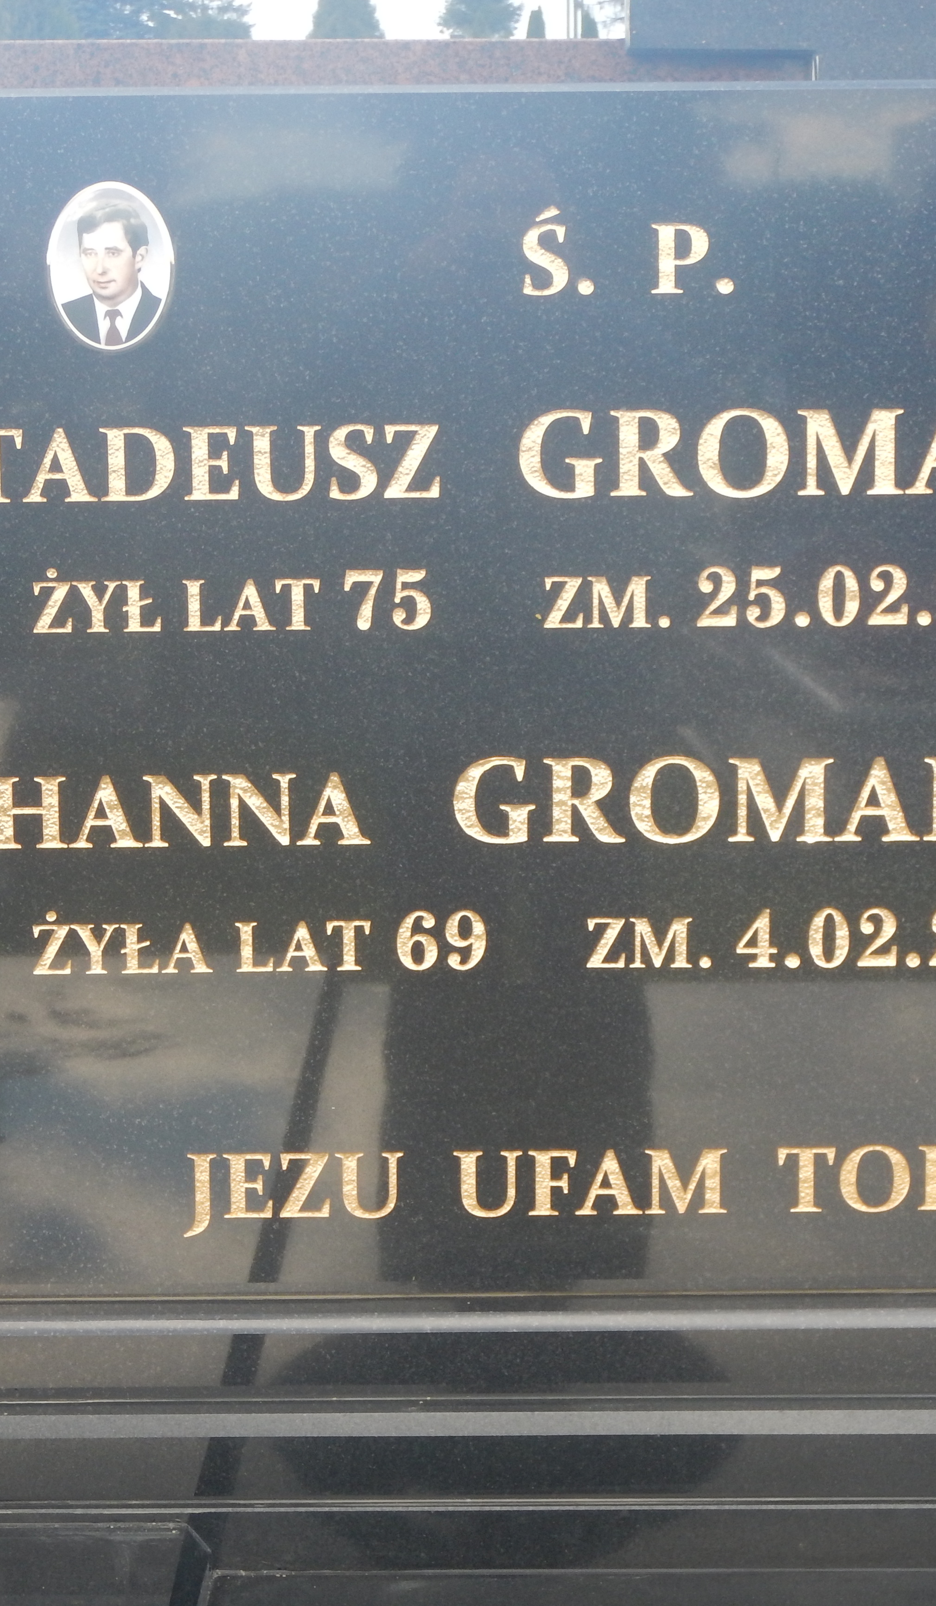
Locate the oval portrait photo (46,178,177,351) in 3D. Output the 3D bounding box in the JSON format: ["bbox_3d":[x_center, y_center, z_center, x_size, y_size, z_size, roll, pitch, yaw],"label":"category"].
[{"bbox_3d":[-0.253,-0.380,2.451,0.090,0.119,0.010,-1,8,0],"label":"oval portrait photo"}]

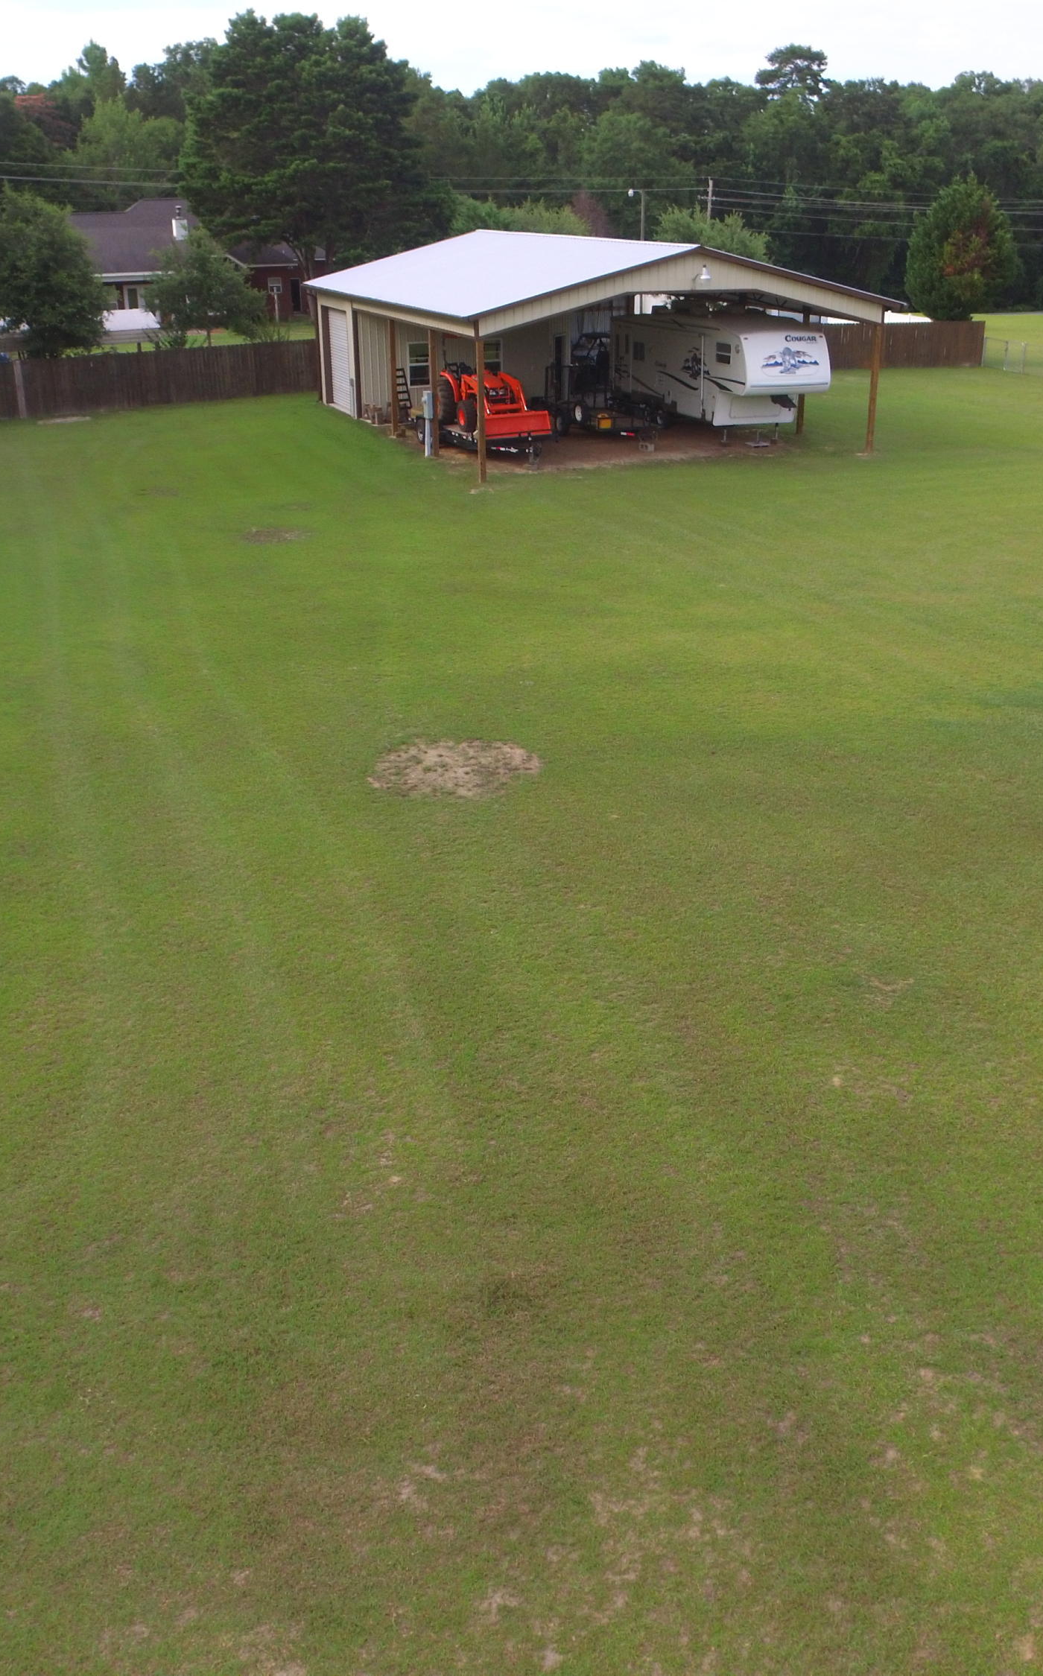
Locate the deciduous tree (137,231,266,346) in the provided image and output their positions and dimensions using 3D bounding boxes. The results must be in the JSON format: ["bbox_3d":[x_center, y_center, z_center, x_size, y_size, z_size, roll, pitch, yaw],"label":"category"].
[{"bbox_3d":[-13.983,-23.724,57.008,5.450,5.550,5.450,0,26,0],"label":"deciduous tree"}]

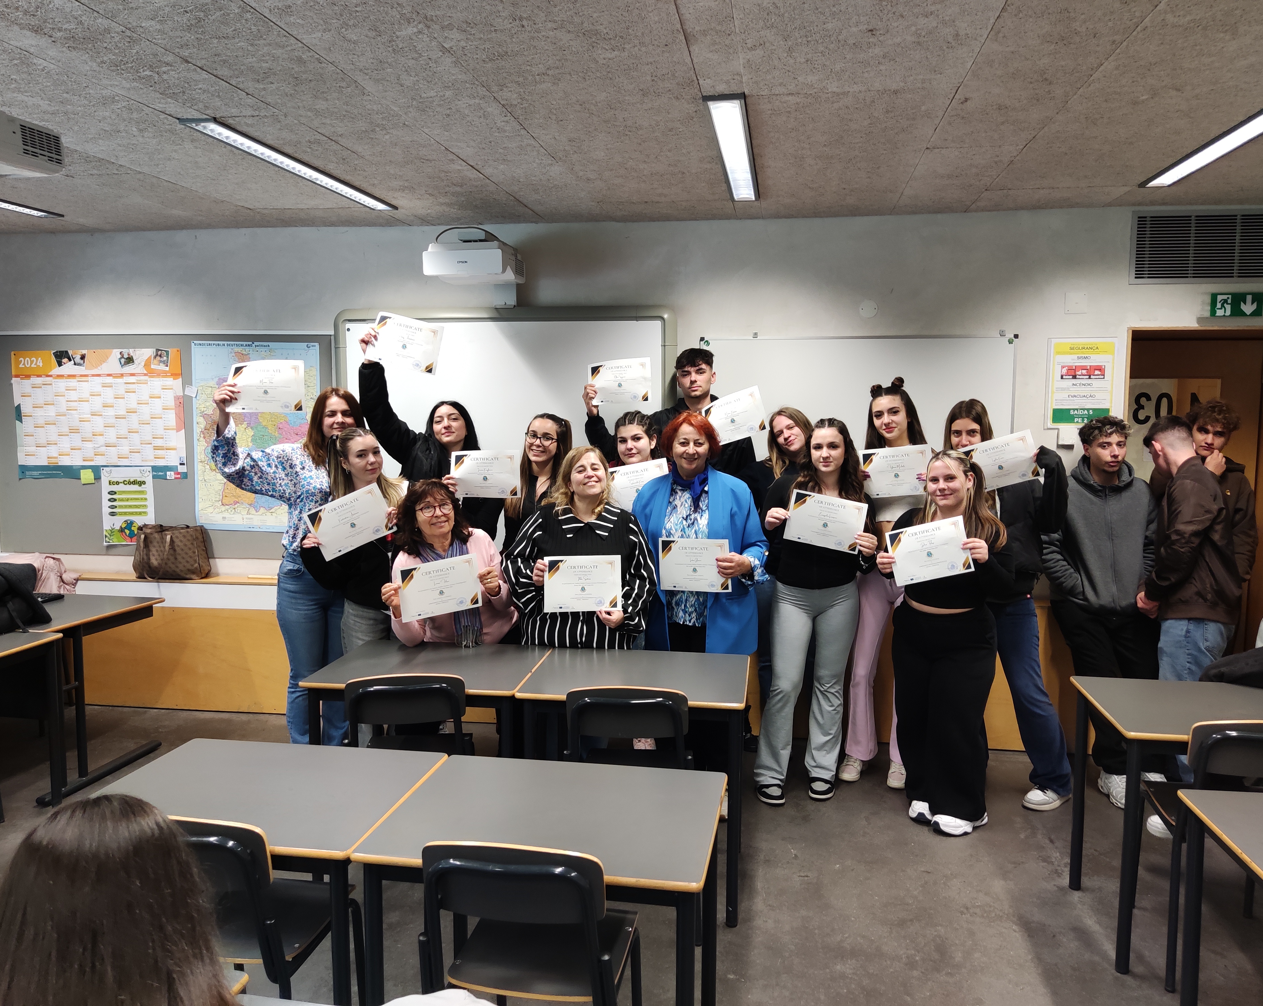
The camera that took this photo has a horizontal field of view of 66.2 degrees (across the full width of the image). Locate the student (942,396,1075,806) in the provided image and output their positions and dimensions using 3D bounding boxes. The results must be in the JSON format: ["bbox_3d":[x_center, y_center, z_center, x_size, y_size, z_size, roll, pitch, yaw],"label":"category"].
[{"bbox_3d":[1.596,0.408,4.128,0.480,1.680,0.420,2,6,20],"label":"student"}]

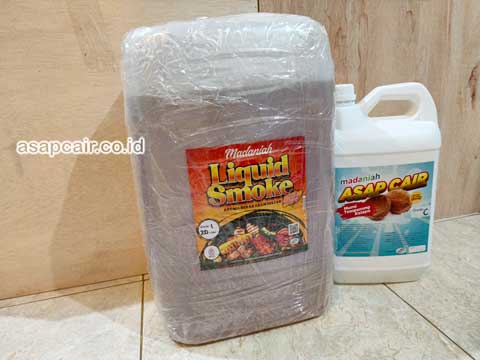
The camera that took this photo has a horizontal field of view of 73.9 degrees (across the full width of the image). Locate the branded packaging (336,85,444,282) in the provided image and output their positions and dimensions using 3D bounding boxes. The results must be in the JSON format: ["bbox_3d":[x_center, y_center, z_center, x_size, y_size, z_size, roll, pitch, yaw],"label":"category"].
[{"bbox_3d":[0.219,0.004,0.542,0.180,0.317,0.132,-3,18,3],"label":"branded packaging"}]

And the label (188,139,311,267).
[{"bbox_3d":[0.015,0.031,0.388,0.142,0.153,0.010,-8,18,-12],"label":"label"}]

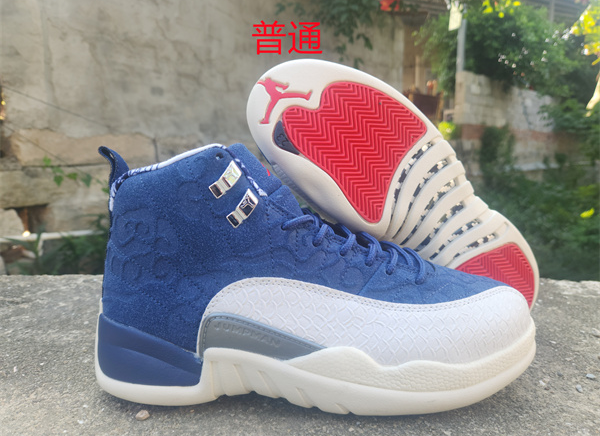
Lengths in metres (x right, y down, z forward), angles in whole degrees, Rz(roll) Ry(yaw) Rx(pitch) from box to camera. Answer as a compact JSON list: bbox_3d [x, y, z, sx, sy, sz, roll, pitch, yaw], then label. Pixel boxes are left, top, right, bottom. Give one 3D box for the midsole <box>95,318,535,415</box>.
[{"bbox_3d":[0.016,0.084,0.274,0.297,0.046,0.109,0,6,-3],"label":"midsole"}]

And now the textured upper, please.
[{"bbox_3d":[0.009,0.015,0.266,0.274,0.127,0.101,0,6,-3],"label":"textured upper"}]

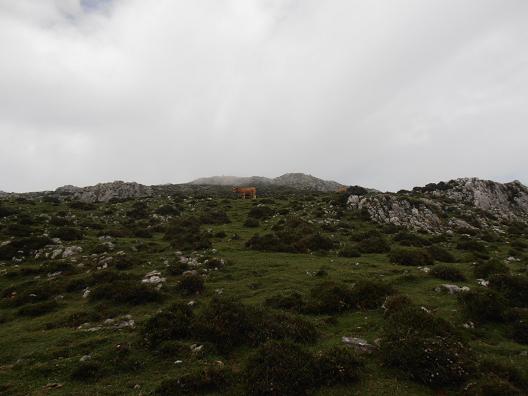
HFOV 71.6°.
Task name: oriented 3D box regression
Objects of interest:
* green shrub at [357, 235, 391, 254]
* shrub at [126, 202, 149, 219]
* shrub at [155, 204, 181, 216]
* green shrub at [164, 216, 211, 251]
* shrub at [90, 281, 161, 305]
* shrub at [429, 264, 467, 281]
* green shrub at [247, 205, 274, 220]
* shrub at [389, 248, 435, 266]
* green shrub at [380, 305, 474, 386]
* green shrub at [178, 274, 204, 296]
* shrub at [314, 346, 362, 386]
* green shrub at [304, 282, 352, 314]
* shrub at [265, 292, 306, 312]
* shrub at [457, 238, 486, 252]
[{"bbox_3d":[2.671,1.123,8.951,0.804,0.459,0.643,0,-4,0],"label":"green shrub"},{"bbox_3d":[-6.667,0.656,19.321,1.111,0.838,0.889,0,-4,0],"label":"shrub"},{"bbox_3d":[-4.928,0.641,18.728,1.252,0.608,1.064,0,-4,0],"label":"shrub"},{"bbox_3d":[-2.263,1.023,10.829,1.361,0.952,1.497,0,-4,0],"label":"green shrub"},{"bbox_3d":[-2.017,1.348,5.355,0.989,0.273,0.643,0,-4,0],"label":"shrub"},{"bbox_3d":[3.280,1.325,6.521,0.550,0.264,0.468,0,-4,0],"label":"shrub"},{"bbox_3d":[-0.159,0.665,16.749,1.277,0.727,1.085,0,-4,0],"label":"green shrub"},{"bbox_3d":[3.483,1.383,8.645,1.086,0.382,0.923,0,-4,0],"label":"shrub"},{"bbox_3d":[1.457,1.259,3.305,0.786,0.586,0.628,0,-4,0],"label":"green shrub"},{"bbox_3d":[-1.235,1.478,6.237,0.443,0.349,0.376,0,-4,0],"label":"green shrub"},{"bbox_3d":[0.731,1.628,3.593,0.471,0.341,0.400,0,-4,0],"label":"shrub"},{"bbox_3d":[0.853,1.319,4.875,0.617,0.415,0.525,0,-4,0],"label":"green shrub"},{"bbox_3d":[0.328,1.572,5.582,0.640,0.262,0.544,0,-4,0],"label":"shrub"},{"bbox_3d":[5.181,1.177,9.154,0.677,0.327,0.542,0,-4,0],"label":"shrub"}]

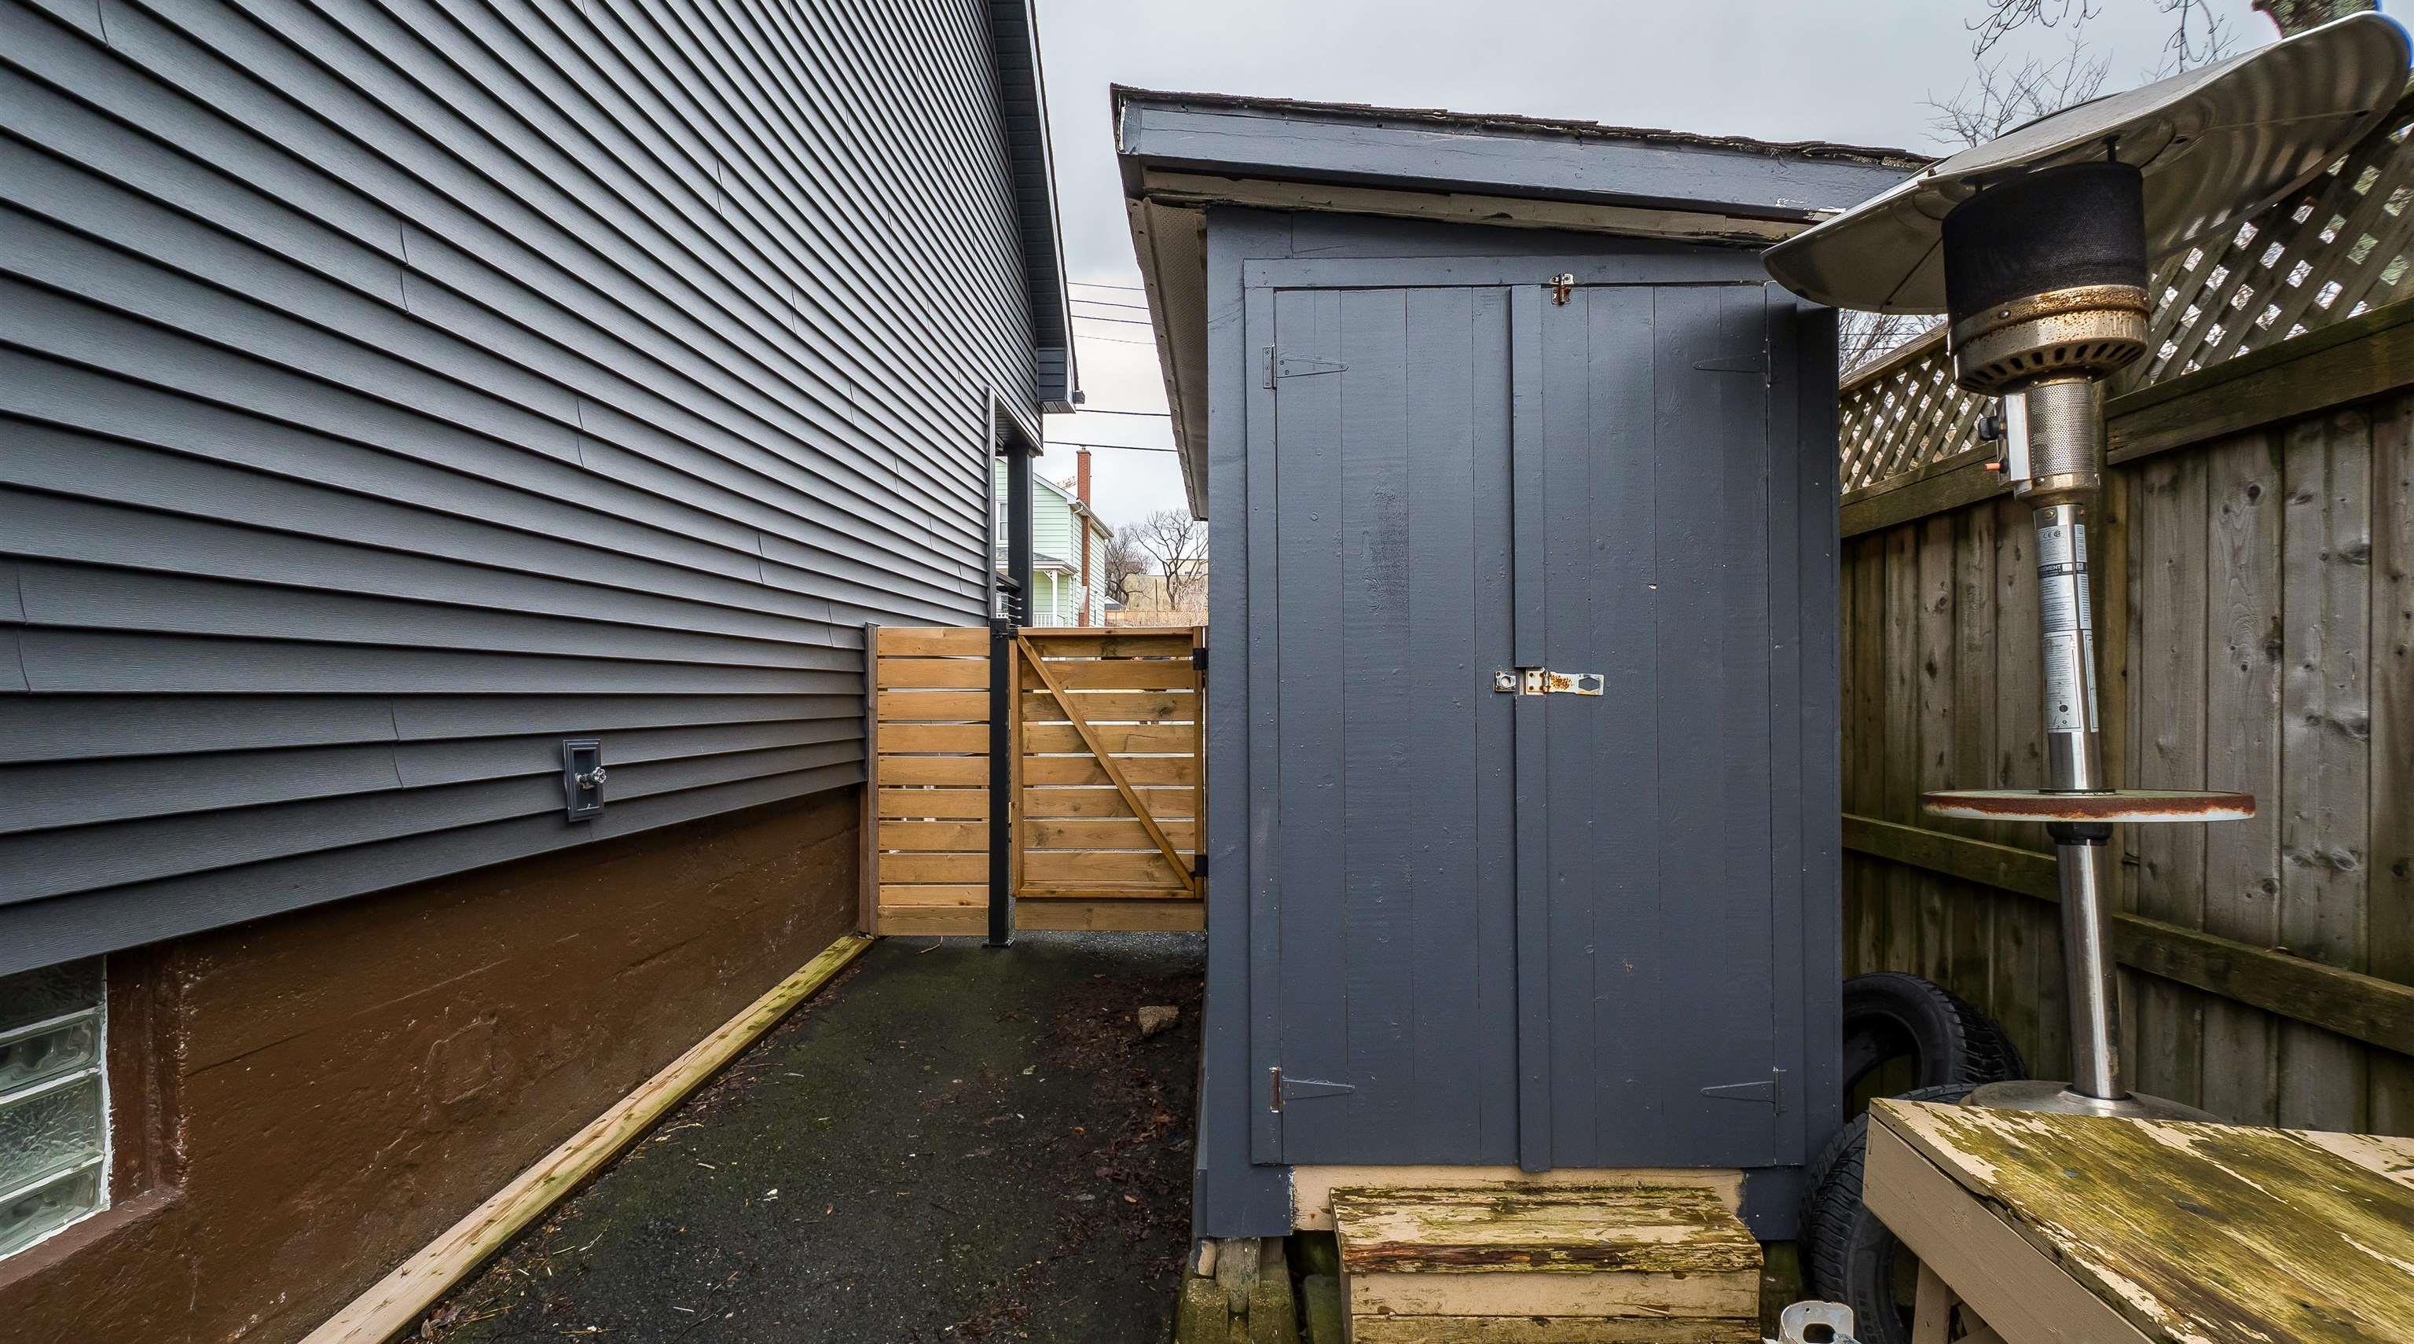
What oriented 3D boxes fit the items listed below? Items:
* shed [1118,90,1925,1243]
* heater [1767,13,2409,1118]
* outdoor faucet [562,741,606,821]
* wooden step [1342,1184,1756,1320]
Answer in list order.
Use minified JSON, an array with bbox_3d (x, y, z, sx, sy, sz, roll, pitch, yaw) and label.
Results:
[{"bbox_3d":[0.612,0.066,3.600,1.460,2.110,3.700,0,-1,1],"label":"shed"},{"bbox_3d":[1.475,0.235,1.690,0.820,2.180,0.820,-2,-1,0],"label":"heater"},{"bbox_3d":[-1.650,0.294,2.706,0.080,0.215,0.125,0,-1,2],"label":"outdoor faucet"},{"bbox_3d":[0.595,1.060,1.805,0.720,0.175,0.210,0,-1,1],"label":"wooden step"}]

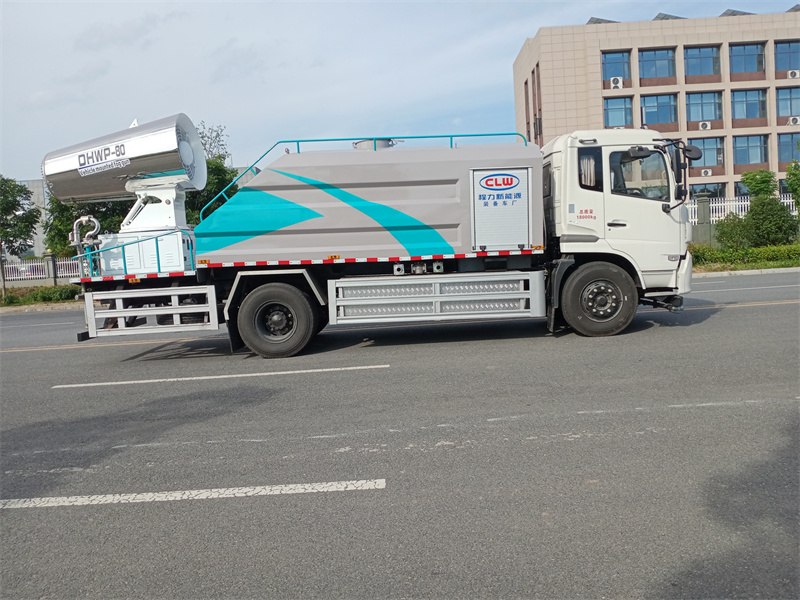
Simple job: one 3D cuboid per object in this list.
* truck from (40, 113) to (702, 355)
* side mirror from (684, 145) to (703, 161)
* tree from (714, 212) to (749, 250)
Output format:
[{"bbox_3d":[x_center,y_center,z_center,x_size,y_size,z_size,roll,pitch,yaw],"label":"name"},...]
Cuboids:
[{"bbox_3d":[-0.527,-1.160,9.998,9.450,3.600,2.550,-3,5,-1],"label":"truck"},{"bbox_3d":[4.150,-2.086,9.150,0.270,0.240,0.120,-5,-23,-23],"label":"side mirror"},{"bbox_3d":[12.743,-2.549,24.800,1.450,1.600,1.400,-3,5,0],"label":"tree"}]

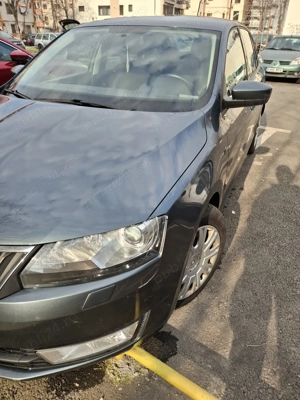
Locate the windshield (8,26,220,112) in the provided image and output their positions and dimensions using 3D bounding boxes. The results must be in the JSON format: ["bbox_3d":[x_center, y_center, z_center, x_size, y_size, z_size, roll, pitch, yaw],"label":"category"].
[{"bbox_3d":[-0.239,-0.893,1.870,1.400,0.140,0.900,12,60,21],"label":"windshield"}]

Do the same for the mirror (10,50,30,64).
[{"bbox_3d":[-1.457,-1.601,3.250,0.140,0.150,0.220,-1,28,-1],"label":"mirror"}]

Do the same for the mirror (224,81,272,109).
[{"bbox_3d":[0.589,-0.635,1.705,0.235,0.145,0.135,12,30,21],"label":"mirror"}]

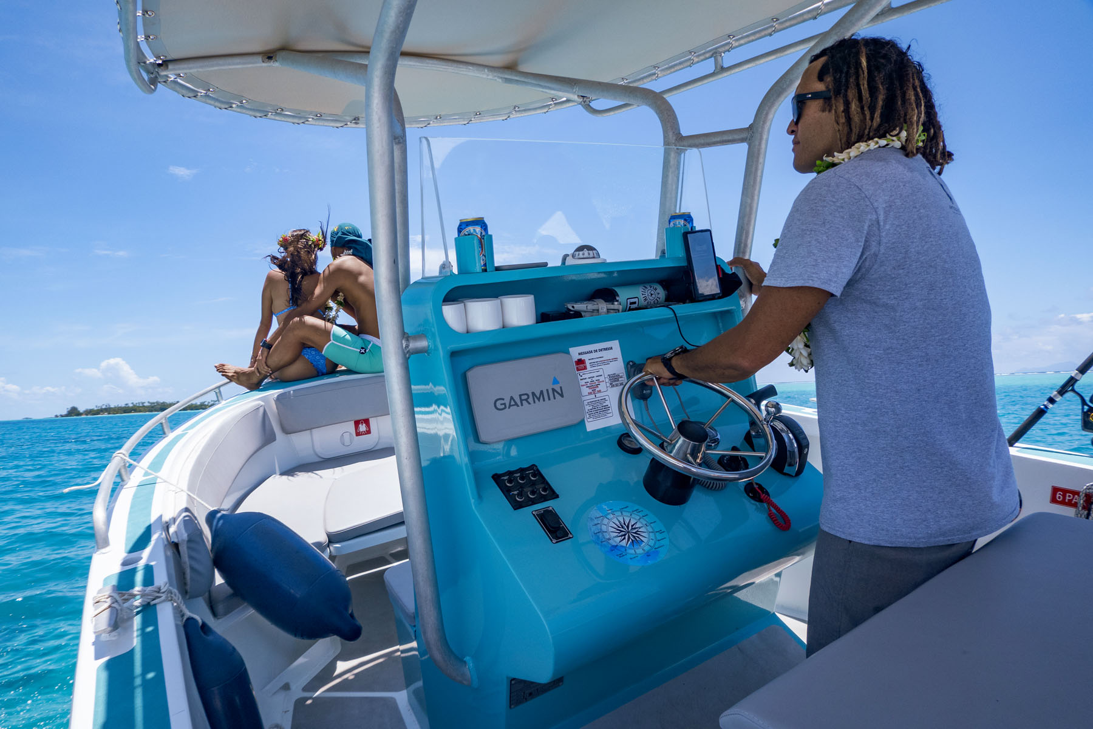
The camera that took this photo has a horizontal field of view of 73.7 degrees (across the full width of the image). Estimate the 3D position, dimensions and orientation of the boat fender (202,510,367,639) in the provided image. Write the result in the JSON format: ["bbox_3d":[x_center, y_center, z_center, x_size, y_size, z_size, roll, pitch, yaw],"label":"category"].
[{"bbox_3d":[-0.724,0.569,1.989,0.580,0.212,0.212,32,-25,15],"label":"boat fender"}]

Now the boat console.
[{"bbox_3d":[0.209,0.352,1.845,0.950,1.218,0.685,-10,12,-33],"label":"boat console"}]

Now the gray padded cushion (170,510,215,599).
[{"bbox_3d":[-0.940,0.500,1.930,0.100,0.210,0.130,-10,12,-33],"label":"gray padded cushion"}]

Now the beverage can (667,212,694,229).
[{"bbox_3d":[0.366,-0.352,1.975,0.066,0.115,0.066,-3,10,1],"label":"beverage can"}]

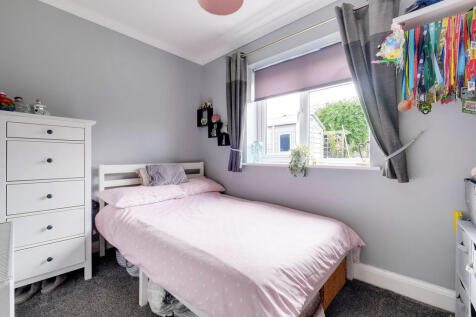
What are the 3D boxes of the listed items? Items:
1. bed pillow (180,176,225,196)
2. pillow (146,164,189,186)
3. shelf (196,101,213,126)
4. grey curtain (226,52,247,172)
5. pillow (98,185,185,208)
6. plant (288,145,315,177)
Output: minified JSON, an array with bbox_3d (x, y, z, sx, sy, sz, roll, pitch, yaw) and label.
[{"bbox_3d":[-0.581,0.357,2.530,0.440,0.170,0.670,1,1,42],"label":"bed pillow"},{"bbox_3d":[-0.830,0.189,2.368,0.120,0.270,0.460,-28,-18,38],"label":"pillow"},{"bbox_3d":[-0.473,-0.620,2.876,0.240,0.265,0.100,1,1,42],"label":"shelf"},{"bbox_3d":[-0.024,-0.552,2.433,0.250,1.440,0.125,1,1,42],"label":"grey curtain"},{"bbox_3d":[-1.004,0.367,2.083,0.420,0.160,0.670,1,1,42],"label":"pillow"},{"bbox_3d":[0.632,0.015,1.972,0.190,0.310,0.180,1,1,42],"label":"plant"}]

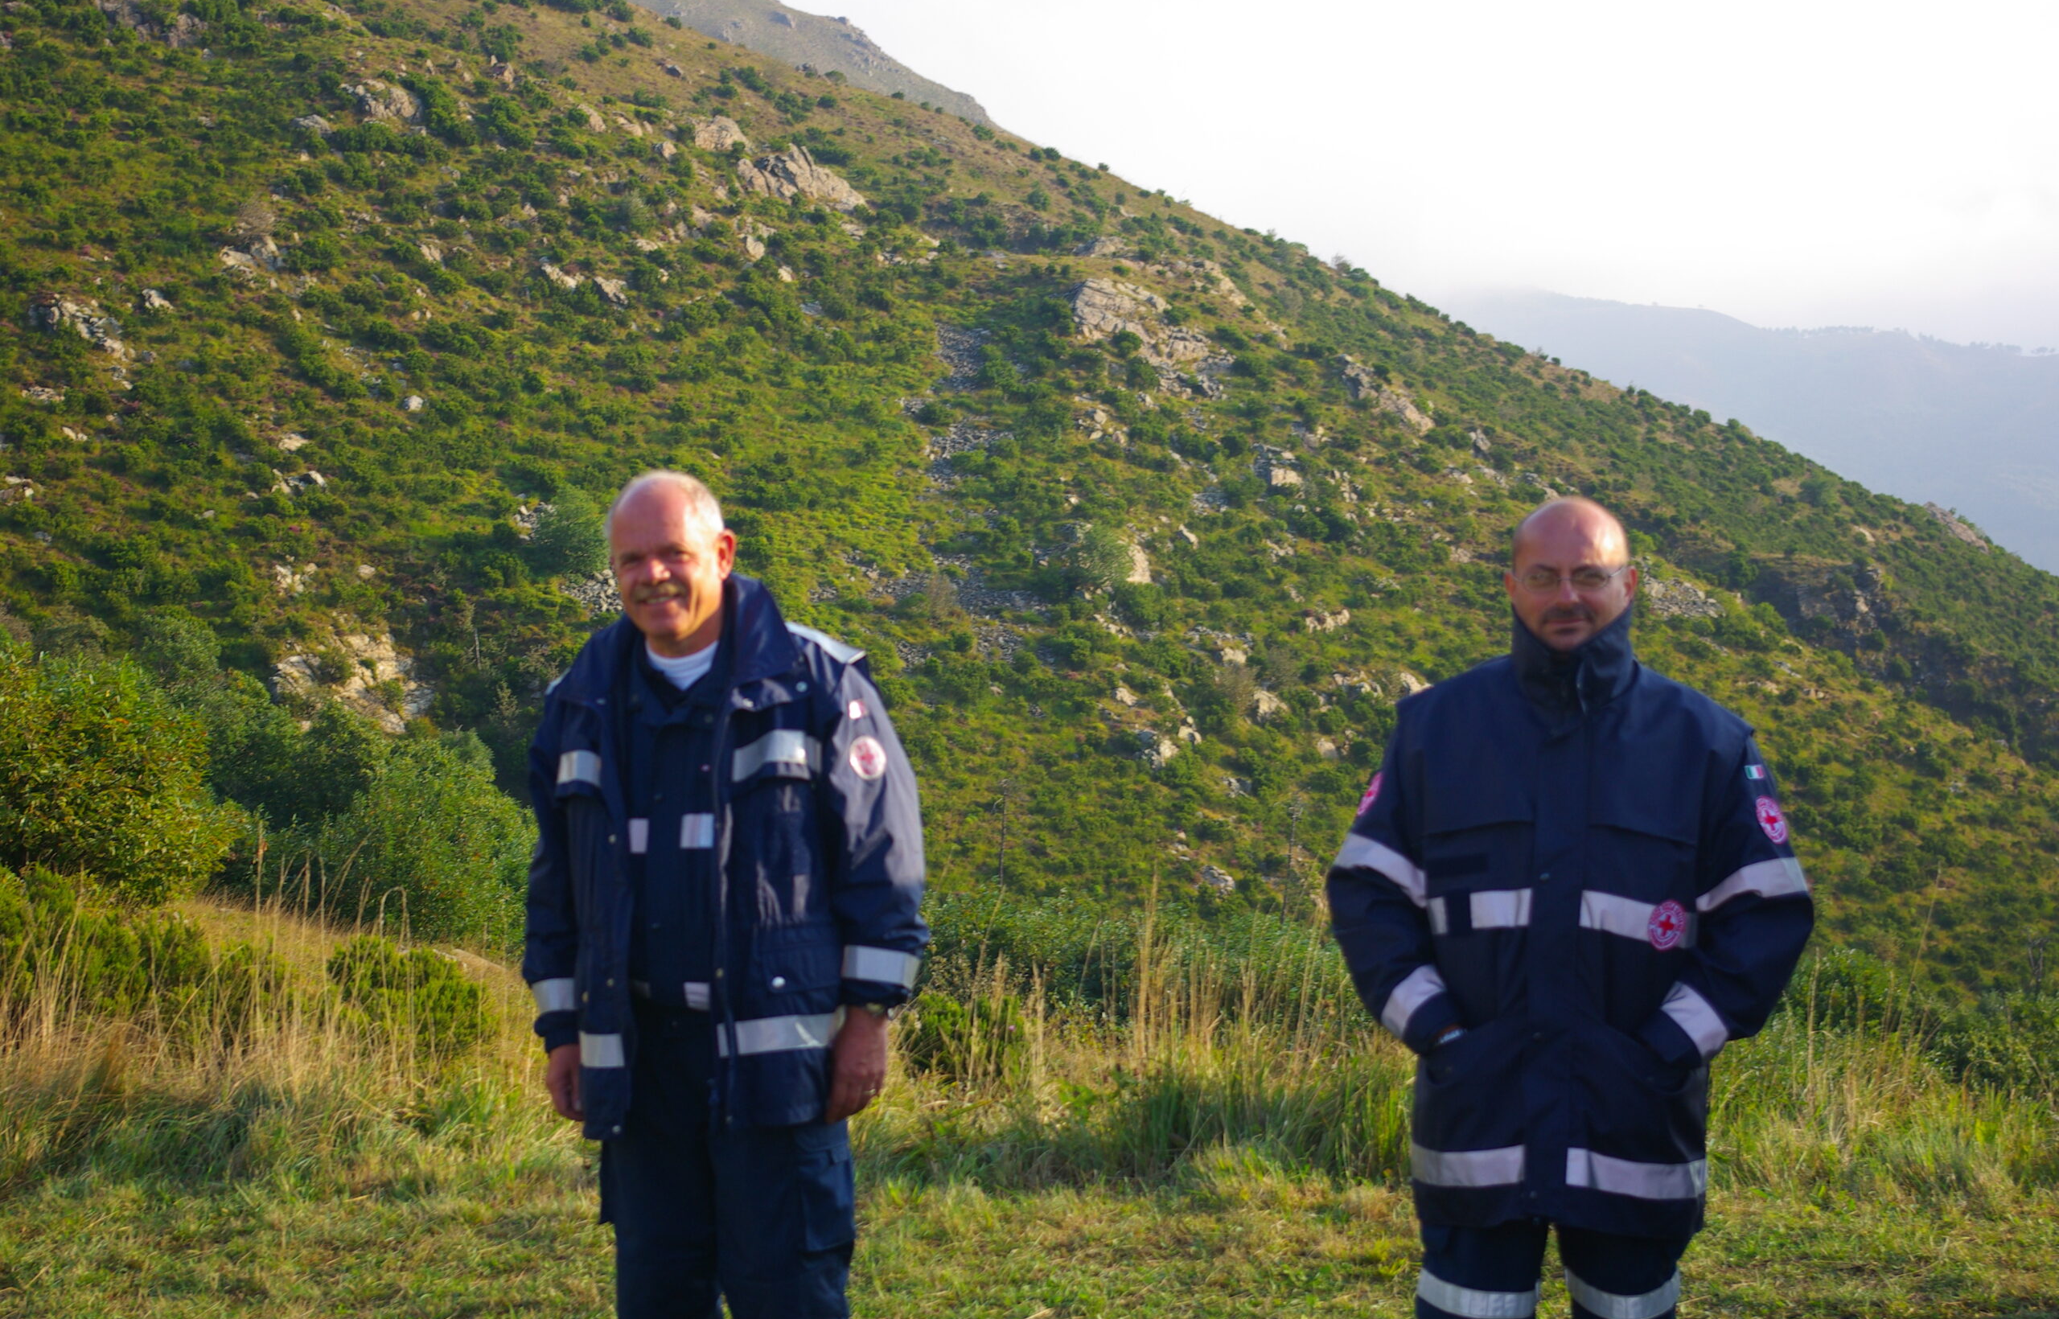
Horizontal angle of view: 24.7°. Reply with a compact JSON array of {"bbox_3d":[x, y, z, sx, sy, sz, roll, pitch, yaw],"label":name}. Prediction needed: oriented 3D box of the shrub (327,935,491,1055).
[{"bbox_3d":[-1.920,1.043,14.500,0.510,0.400,0.460,0,1,0],"label":"shrub"}]

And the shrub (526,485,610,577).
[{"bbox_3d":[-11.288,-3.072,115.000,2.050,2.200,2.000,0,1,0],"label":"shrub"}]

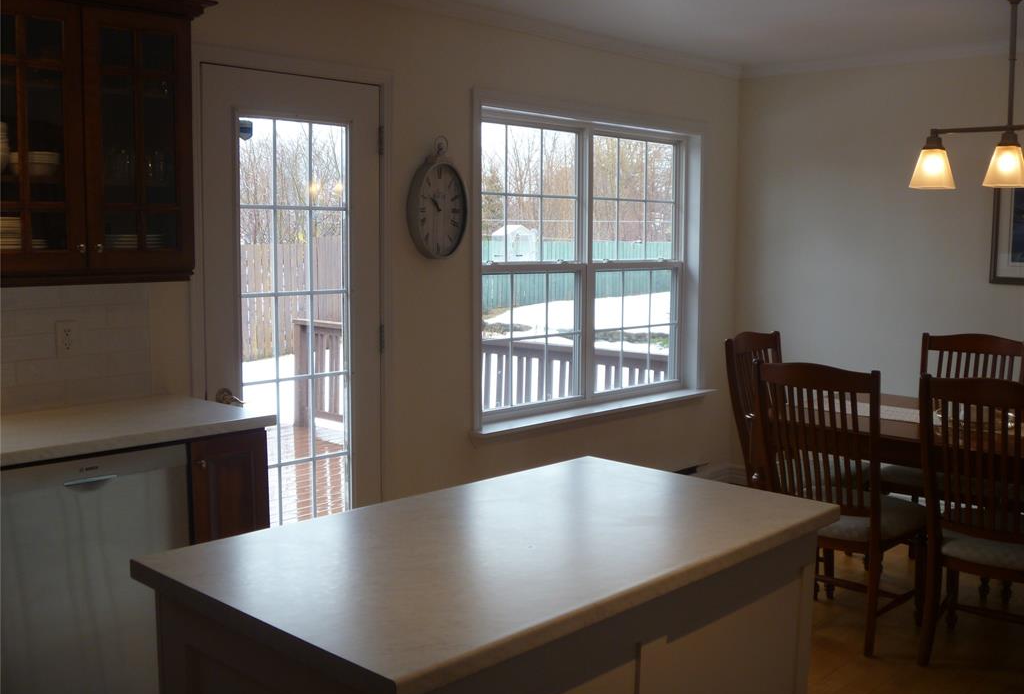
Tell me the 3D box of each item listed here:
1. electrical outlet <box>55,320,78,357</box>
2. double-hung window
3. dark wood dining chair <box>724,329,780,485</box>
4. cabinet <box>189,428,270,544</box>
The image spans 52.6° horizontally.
[{"bbox_3d":[-1.425,-0.024,3.315,0.012,0.118,0.073,6,8,43],"label":"electrical outlet"},{"bbox_3d":[0.417,-0.416,5.331,0.120,1.463,1.766,6,8,43],"label":"double-hung window"},{"bbox_3d":[1.297,0.478,4.524,0.589,1.045,0.474,6,8,43],"label":"dark wood dining chair"},{"bbox_3d":[-1.066,0.669,3.324,0.621,0.884,0.250,6,8,43],"label":"cabinet"}]

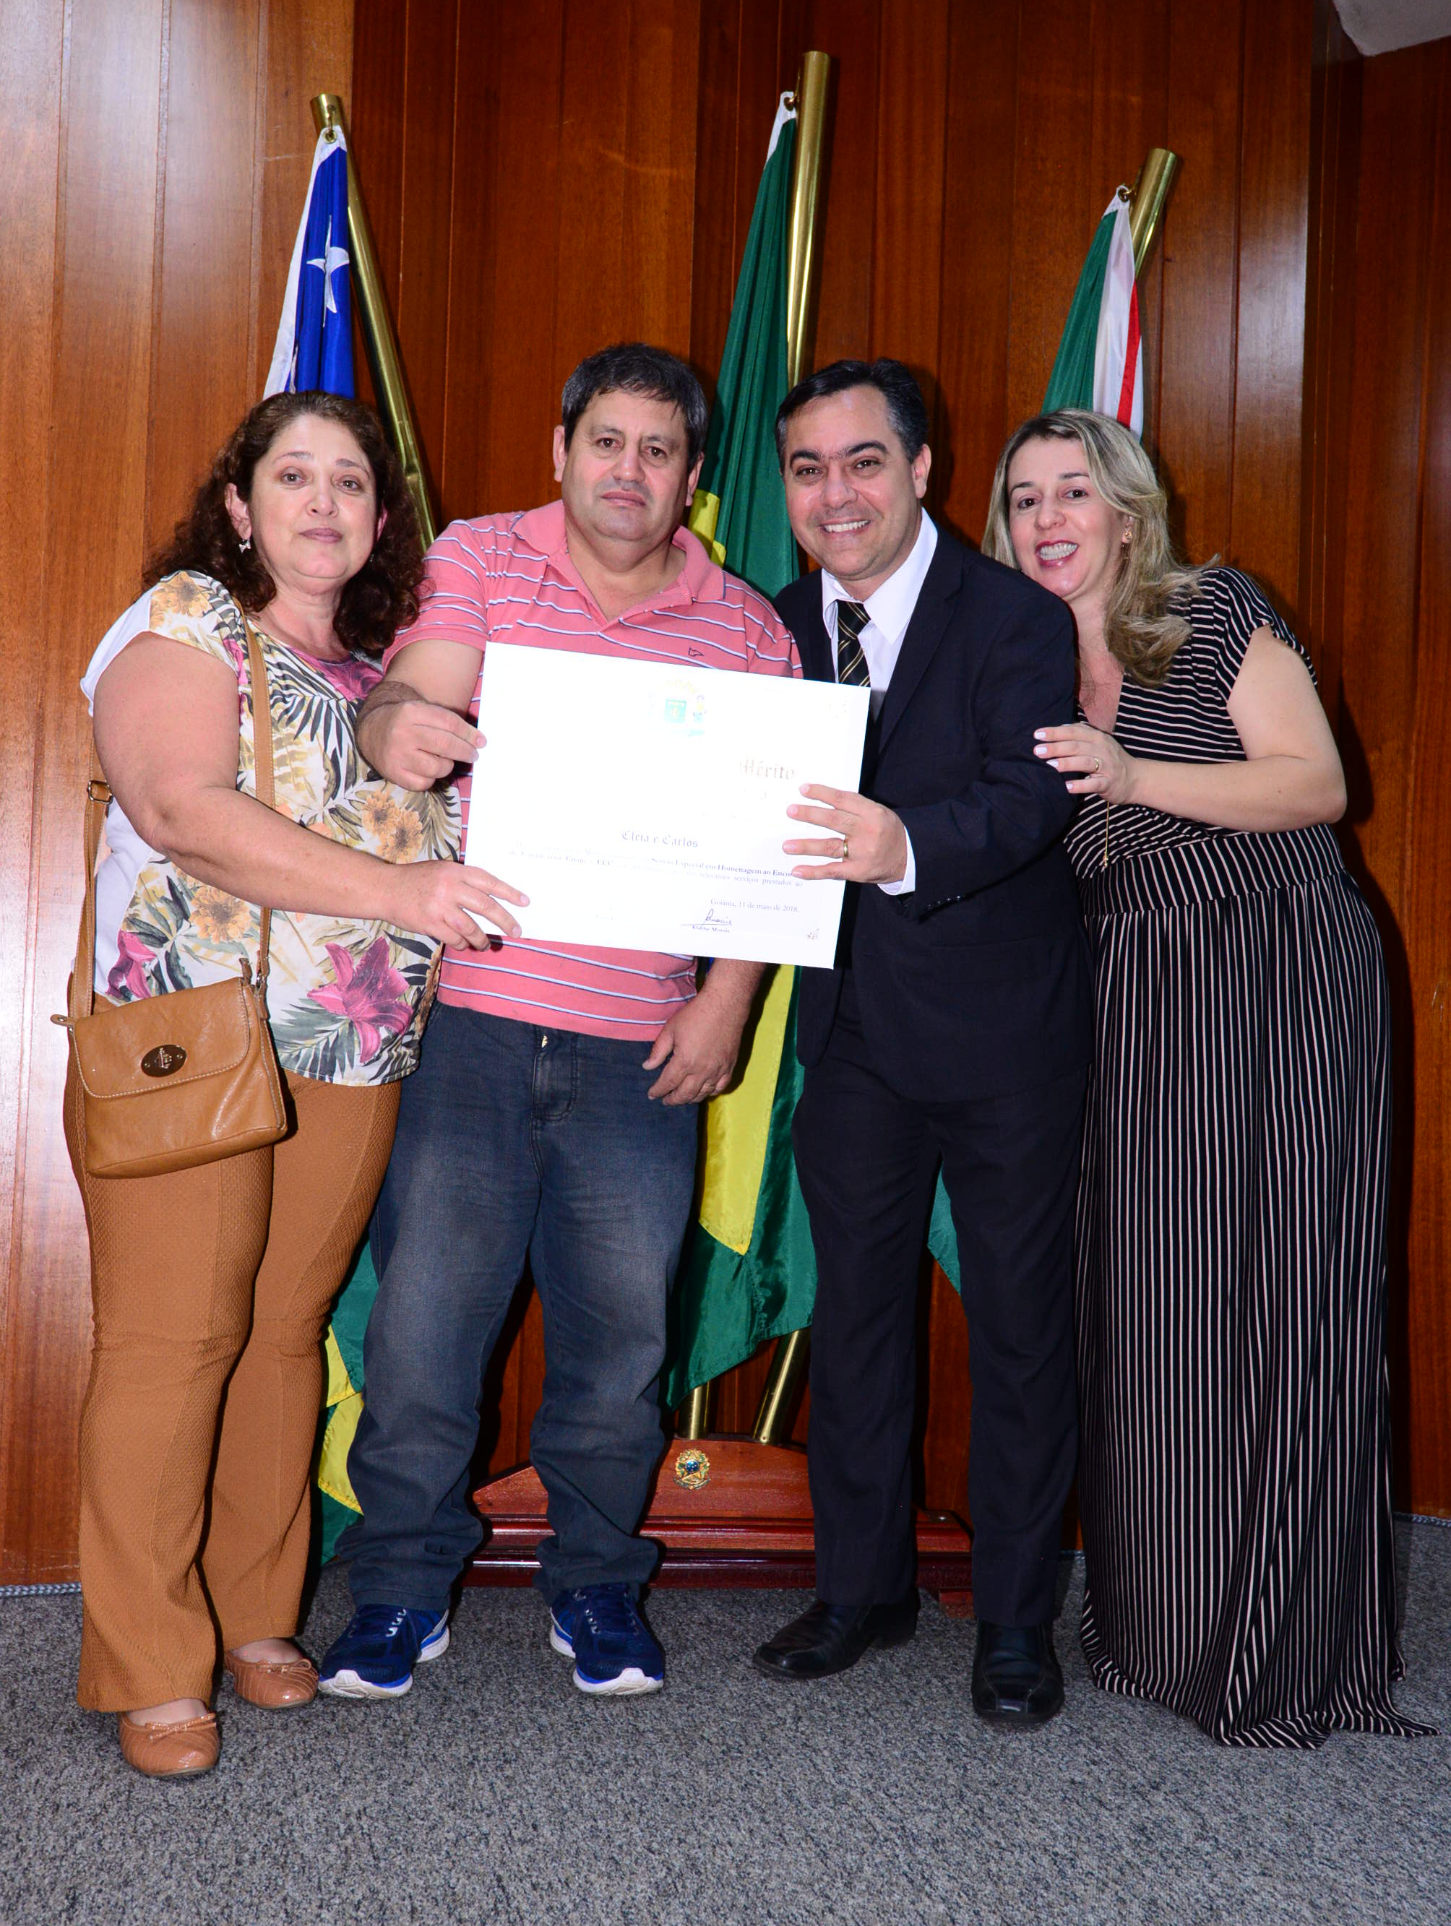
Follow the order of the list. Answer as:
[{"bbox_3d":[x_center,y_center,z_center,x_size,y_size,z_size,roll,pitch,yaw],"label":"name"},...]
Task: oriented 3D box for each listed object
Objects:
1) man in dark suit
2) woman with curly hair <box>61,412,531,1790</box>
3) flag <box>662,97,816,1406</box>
[{"bbox_3d":[0.240,0.085,2.490,0.540,1.730,0.500,2,0,33],"label":"man in dark suit"},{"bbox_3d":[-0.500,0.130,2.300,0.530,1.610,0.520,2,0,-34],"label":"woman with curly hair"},{"bbox_3d":[0.023,-0.325,2.950,0.290,2.020,0.190,2,0,0],"label":"flag"}]

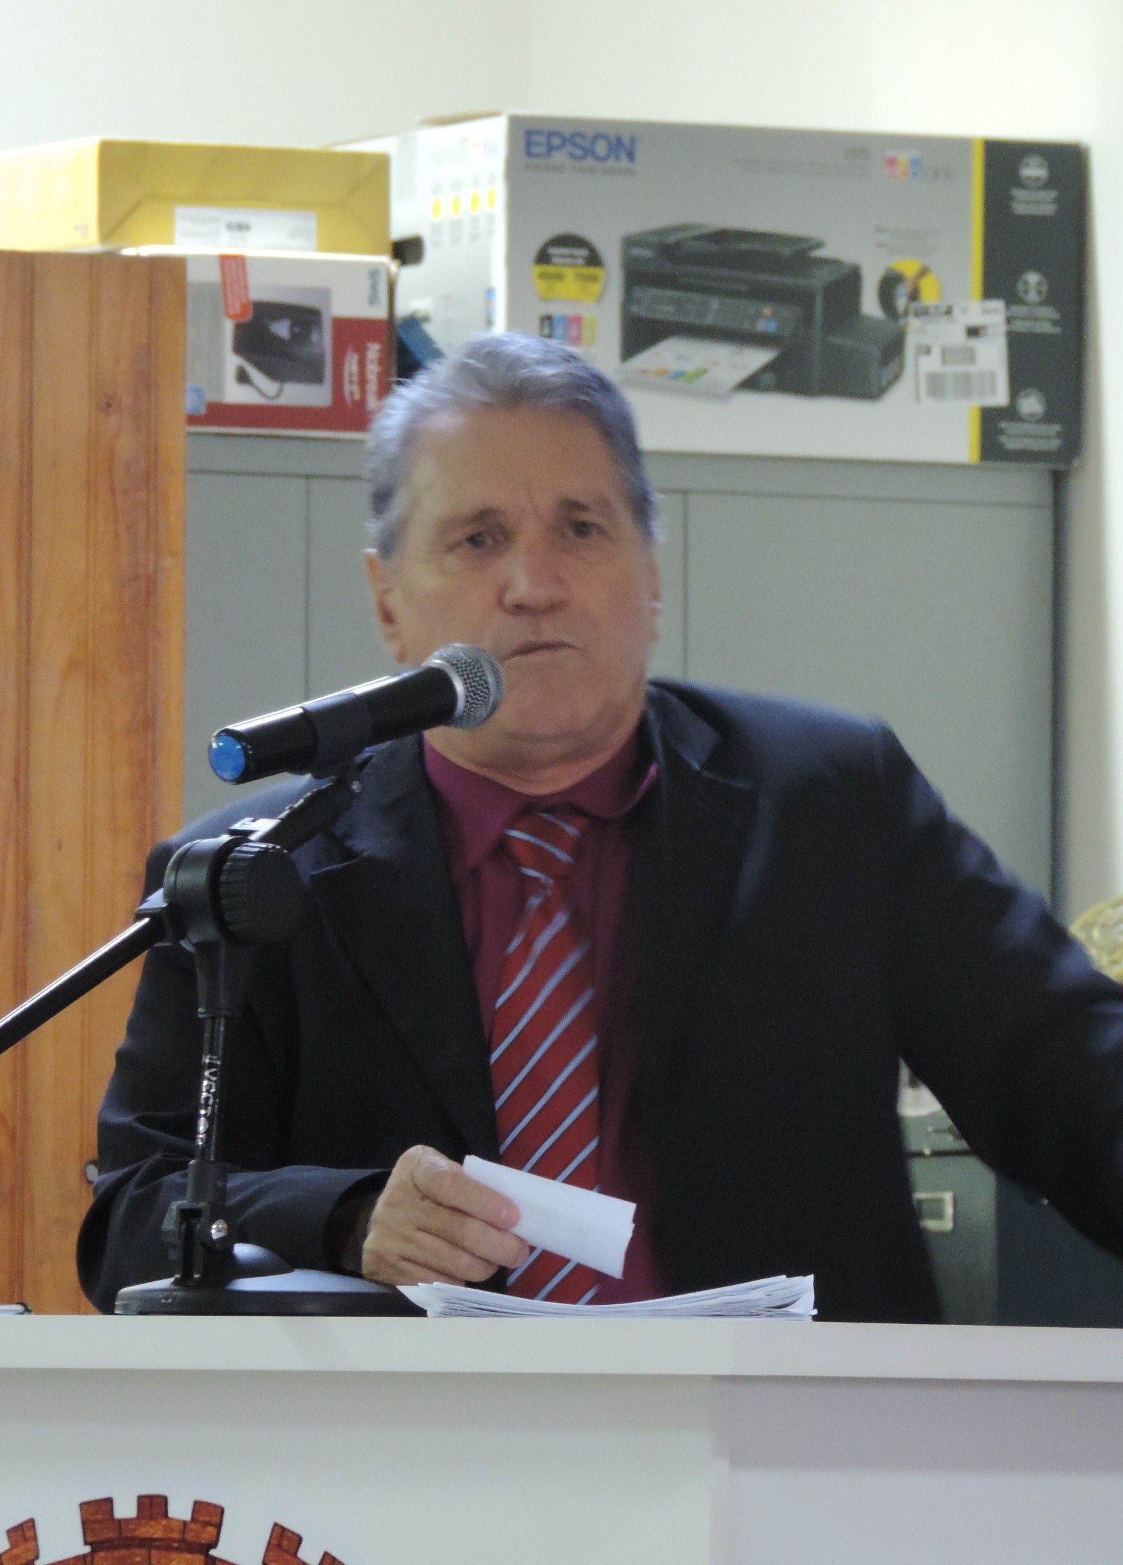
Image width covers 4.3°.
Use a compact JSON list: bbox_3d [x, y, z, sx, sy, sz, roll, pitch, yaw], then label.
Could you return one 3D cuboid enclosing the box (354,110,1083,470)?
[{"bbox_3d":[0.118,-0.441,14.023,0.590,0.301,0.450,2,-3,-25],"label":"box"}]

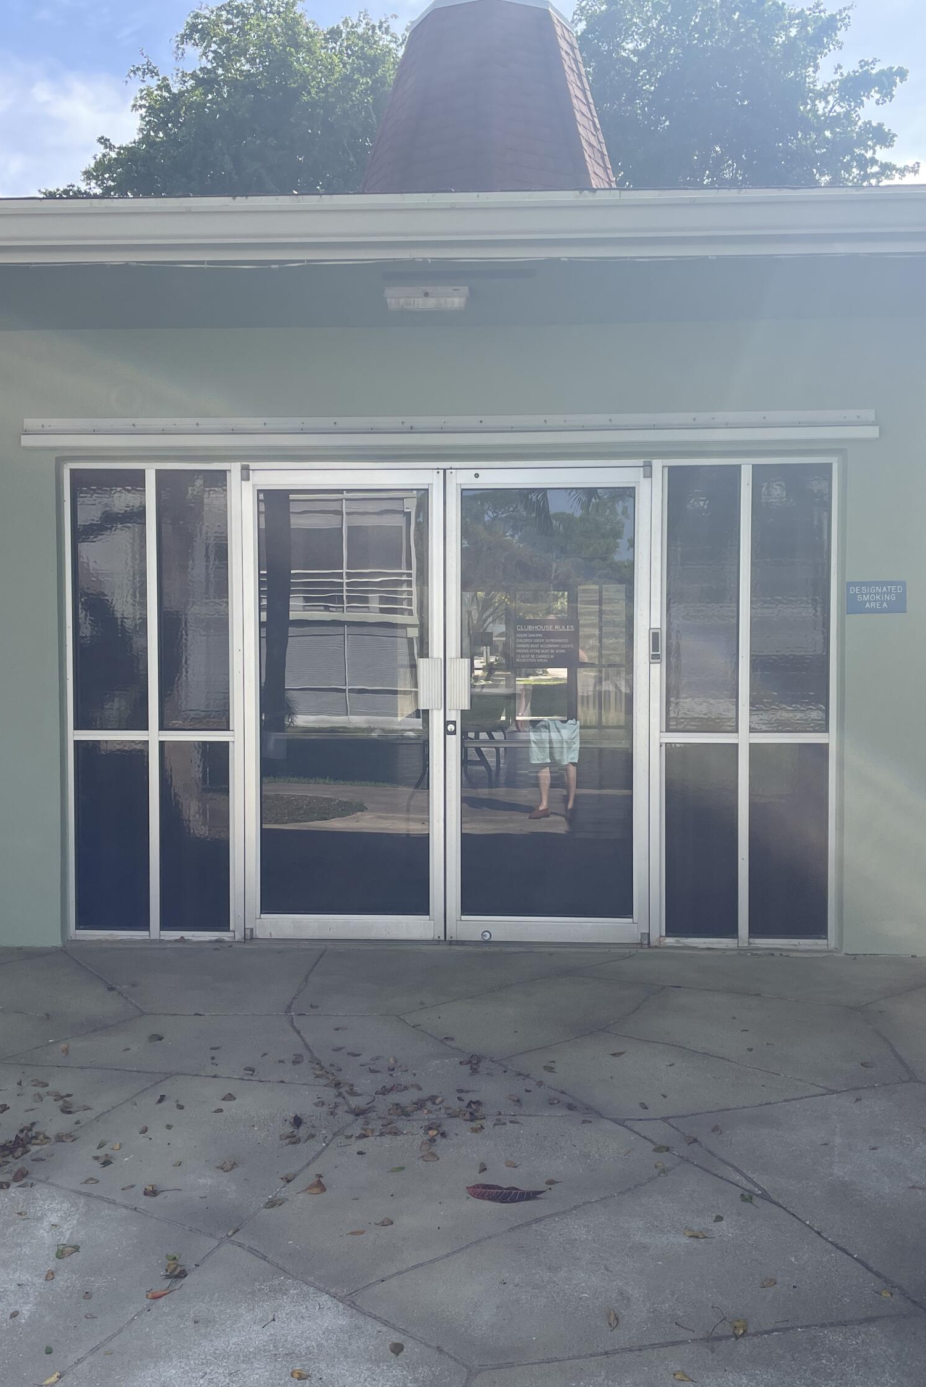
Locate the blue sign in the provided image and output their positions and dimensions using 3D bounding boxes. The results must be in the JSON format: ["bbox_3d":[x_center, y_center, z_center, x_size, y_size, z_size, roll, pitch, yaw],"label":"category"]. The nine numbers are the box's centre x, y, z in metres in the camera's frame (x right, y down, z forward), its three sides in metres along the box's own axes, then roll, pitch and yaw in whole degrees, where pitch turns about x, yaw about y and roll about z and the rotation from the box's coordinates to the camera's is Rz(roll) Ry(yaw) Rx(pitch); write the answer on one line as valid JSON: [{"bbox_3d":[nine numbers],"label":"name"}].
[{"bbox_3d":[1.790,-0.414,6.004,0.253,0.137,0.012,0,2,3],"label":"blue sign"}]

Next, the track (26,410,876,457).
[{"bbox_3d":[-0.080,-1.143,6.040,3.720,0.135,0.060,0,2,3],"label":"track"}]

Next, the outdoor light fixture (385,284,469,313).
[{"bbox_3d":[-0.138,-1.540,5.470,0.328,0.095,0.110,0,2,3],"label":"outdoor light fixture"}]

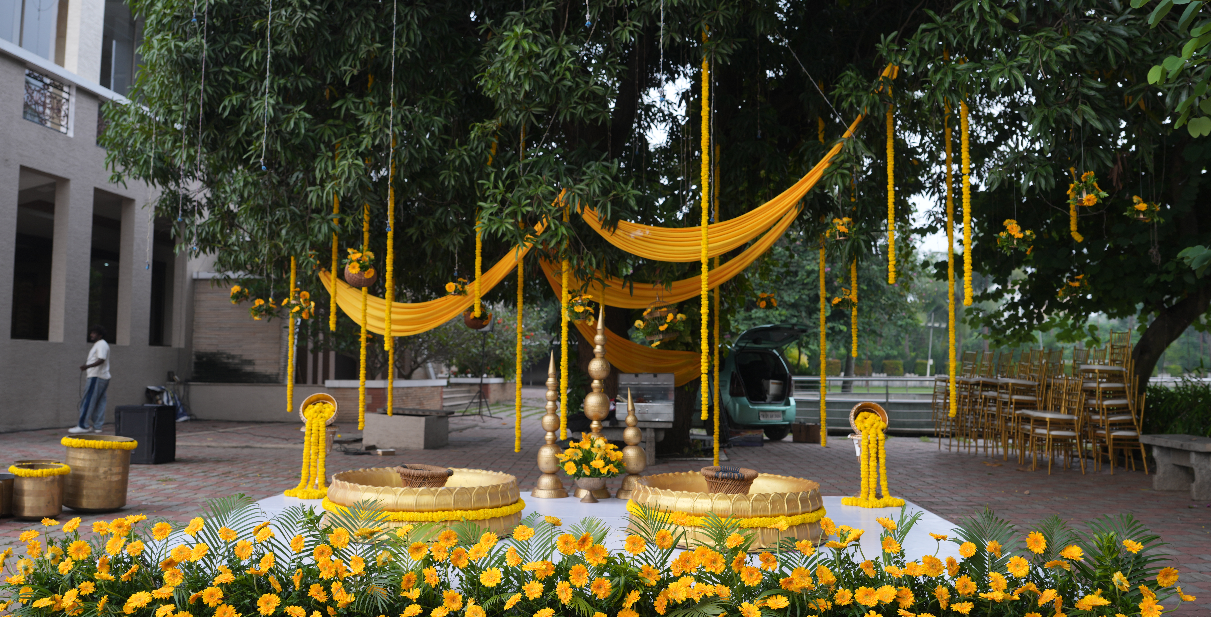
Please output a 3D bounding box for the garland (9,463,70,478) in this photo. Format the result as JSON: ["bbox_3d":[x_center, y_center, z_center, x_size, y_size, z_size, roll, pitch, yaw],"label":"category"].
[{"bbox_3d":[-4.143,1.188,6.898,0.437,0.060,0.437,0,-3,0],"label":"garland"}]

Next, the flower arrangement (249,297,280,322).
[{"bbox_3d":[-3.549,0.010,9.800,0.330,0.270,0.300,0,-3,0],"label":"flower arrangement"}]

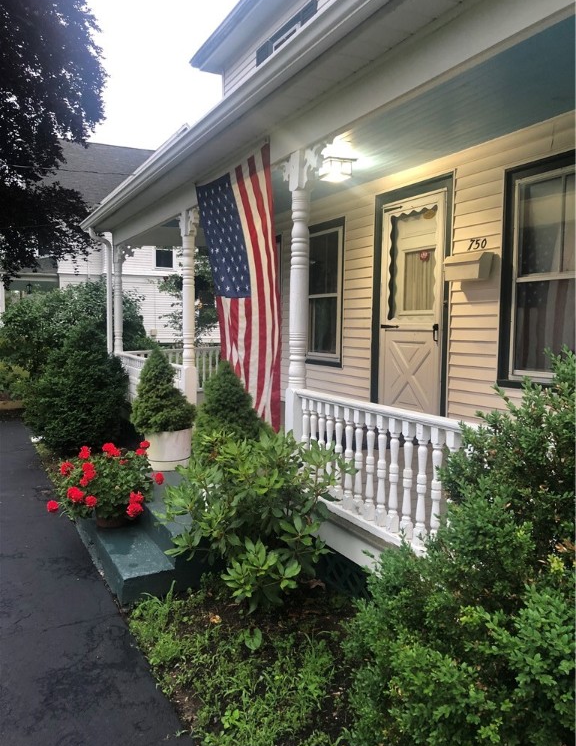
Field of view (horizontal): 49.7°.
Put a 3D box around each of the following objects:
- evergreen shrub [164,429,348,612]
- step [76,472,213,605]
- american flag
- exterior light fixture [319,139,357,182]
[{"bbox_3d":[-0.212,0.840,3.576,0.900,0.920,0.950,-2,5,-27],"label":"evergreen shrub"},{"bbox_3d":[-0.968,1.061,4.728,1.040,0.360,2.200,-2,5,-27],"label":"step"},{"bbox_3d":[-0.415,-0.511,4.768,0.200,2.080,1.380,-2,5,-27],"label":"american flag"},{"bbox_3d":[0.360,-1.553,4.494,0.220,0.230,0.220,-2,5,-27],"label":"exterior light fixture"}]

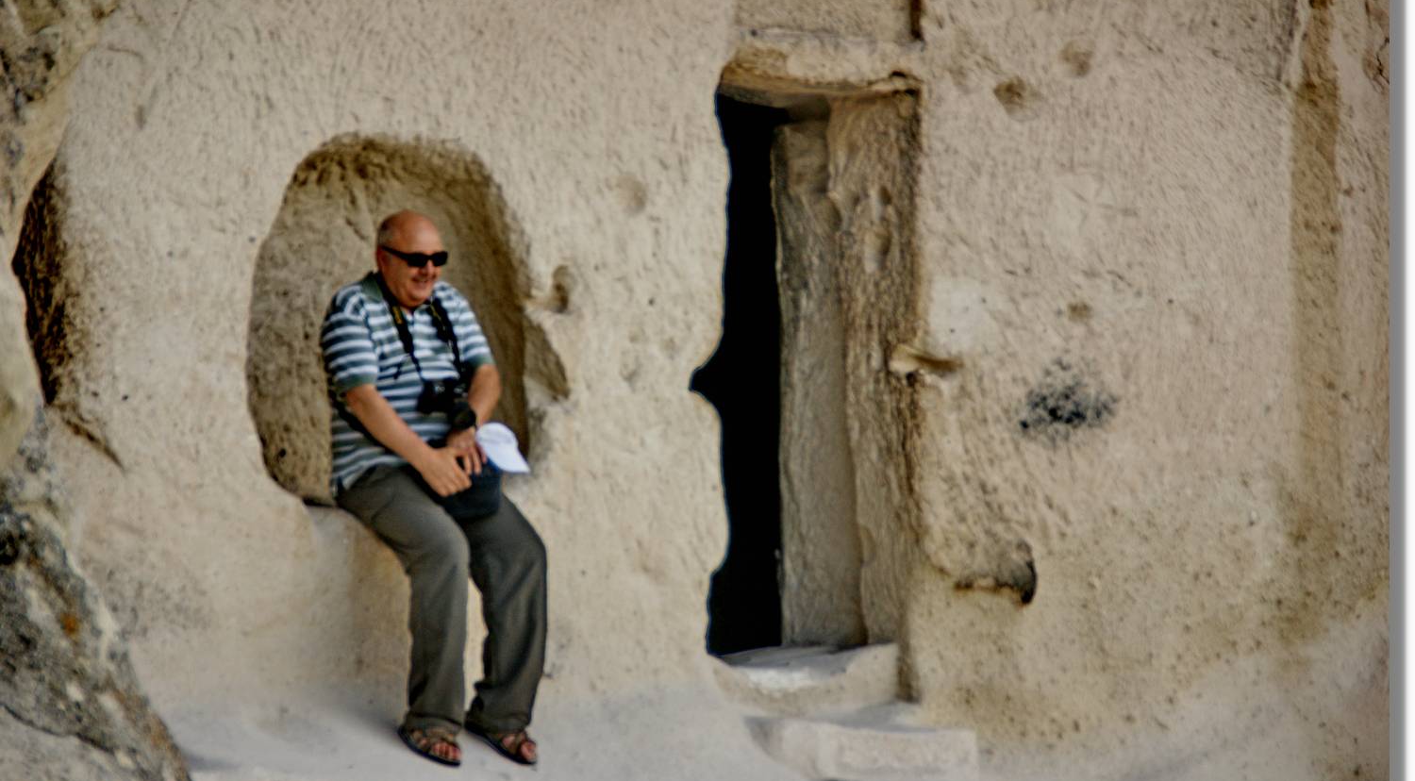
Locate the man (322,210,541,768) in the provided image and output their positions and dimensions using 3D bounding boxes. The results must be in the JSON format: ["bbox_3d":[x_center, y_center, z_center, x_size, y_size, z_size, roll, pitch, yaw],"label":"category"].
[{"bbox_3d":[-0.702,0.244,19.200,0.540,1.360,0.660,-3,5,-32],"label":"man"}]

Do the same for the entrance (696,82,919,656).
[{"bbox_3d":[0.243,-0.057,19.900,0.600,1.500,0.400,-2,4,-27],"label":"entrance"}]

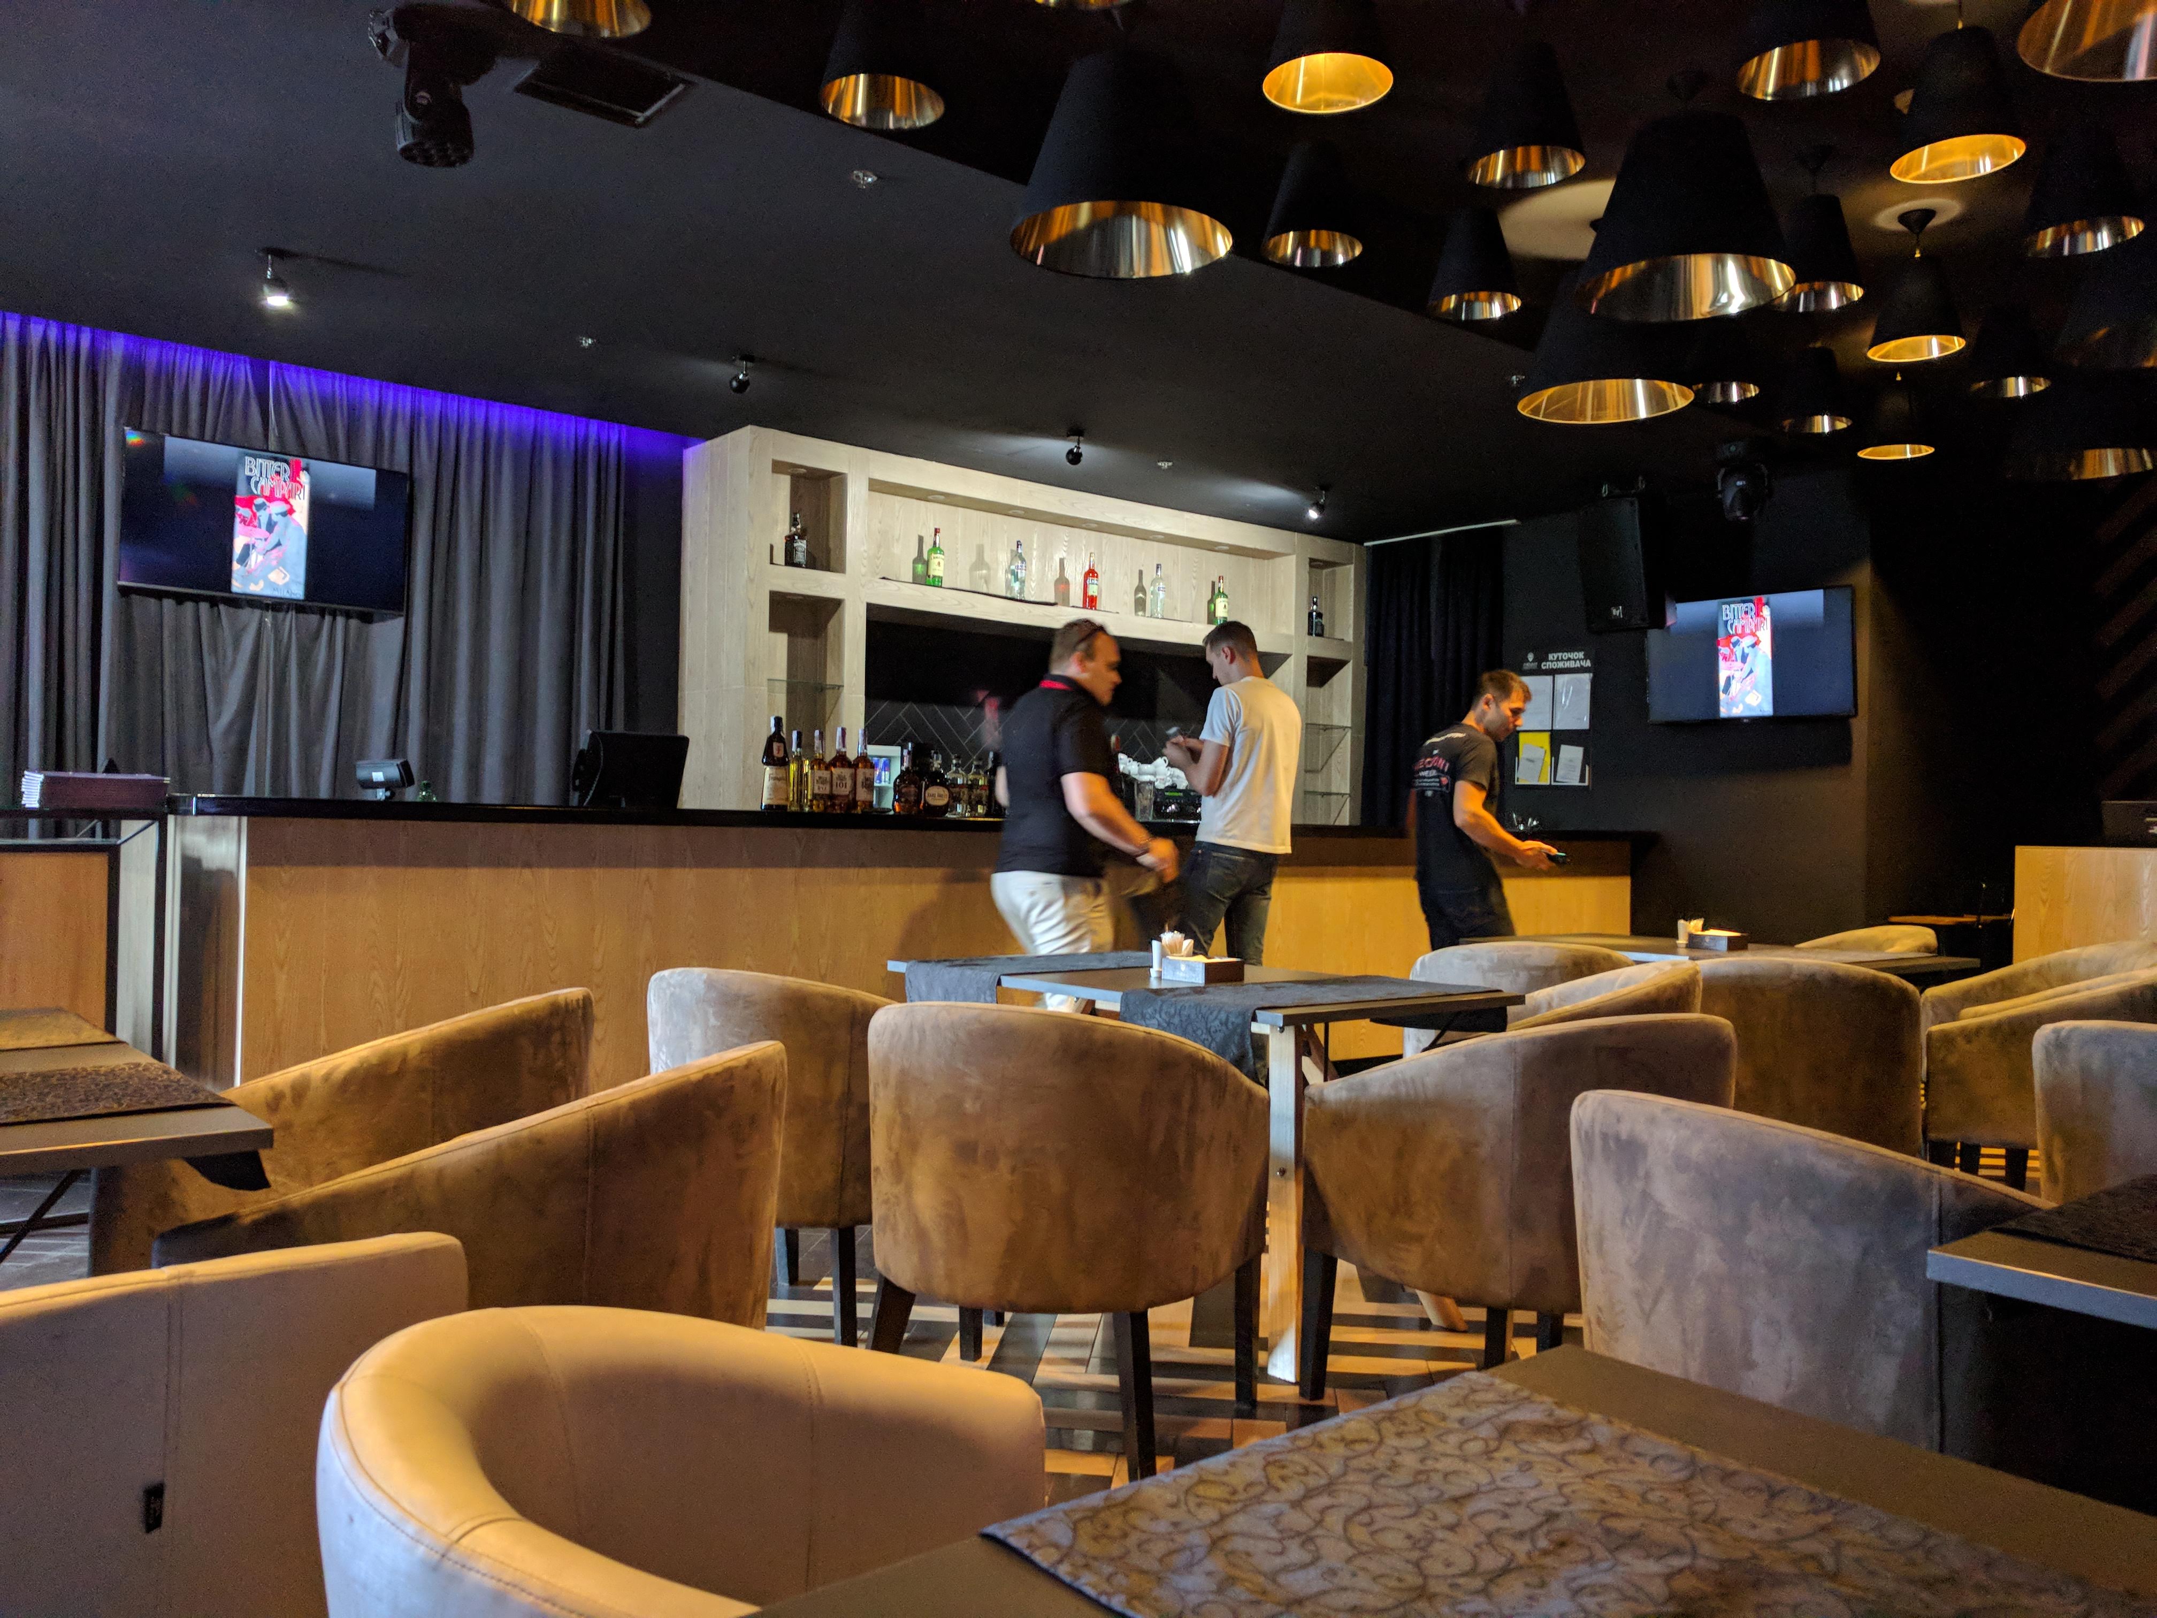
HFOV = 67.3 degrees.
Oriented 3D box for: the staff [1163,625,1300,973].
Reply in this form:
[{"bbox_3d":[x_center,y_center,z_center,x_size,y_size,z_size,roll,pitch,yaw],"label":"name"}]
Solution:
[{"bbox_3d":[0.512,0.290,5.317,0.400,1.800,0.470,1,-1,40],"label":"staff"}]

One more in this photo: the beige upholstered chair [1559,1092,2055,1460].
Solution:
[{"bbox_3d":[0.984,0.759,2.054,0.606,0.811,0.684,2,-1,-34],"label":"beige upholstered chair"}]

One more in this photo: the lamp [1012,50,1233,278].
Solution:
[{"bbox_3d":[0.104,-1.500,3.723,0.505,0.385,0.505,1,-1,0],"label":"lamp"}]

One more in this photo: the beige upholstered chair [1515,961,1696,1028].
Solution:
[{"bbox_3d":[1.281,0.791,4.313,0.606,0.811,0.684,1,-1,8],"label":"beige upholstered chair"}]

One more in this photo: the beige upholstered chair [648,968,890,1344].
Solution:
[{"bbox_3d":[-0.616,0.742,3.600,0.650,0.800,0.652,1,-1,28],"label":"beige upholstered chair"}]

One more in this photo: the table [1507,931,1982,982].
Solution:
[{"bbox_3d":[2.076,0.840,5.389,0.795,0.750,1.420,2,-1,-34],"label":"table"}]

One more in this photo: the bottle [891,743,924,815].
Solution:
[{"bbox_3d":[-0.621,-0.109,5.904,0.105,0.272,0.080,1,-1,-20],"label":"bottle"}]

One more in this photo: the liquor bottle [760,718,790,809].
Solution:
[{"bbox_3d":[-1.082,-0.158,5.780,0.100,0.337,0.100,1,-1,0],"label":"liquor bottle"}]

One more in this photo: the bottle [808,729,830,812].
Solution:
[{"bbox_3d":[-0.936,-0.139,5.850,0.078,0.298,0.078,1,-1,0],"label":"bottle"}]

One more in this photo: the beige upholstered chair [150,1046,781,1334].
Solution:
[{"bbox_3d":[-0.734,0.720,2.205,0.652,0.800,0.650,1,-1,9],"label":"beige upholstered chair"}]

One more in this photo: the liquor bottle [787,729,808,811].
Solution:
[{"bbox_3d":[-0.976,-0.127,5.617,0.060,0.287,0.060,1,-1,-20],"label":"liquor bottle"}]

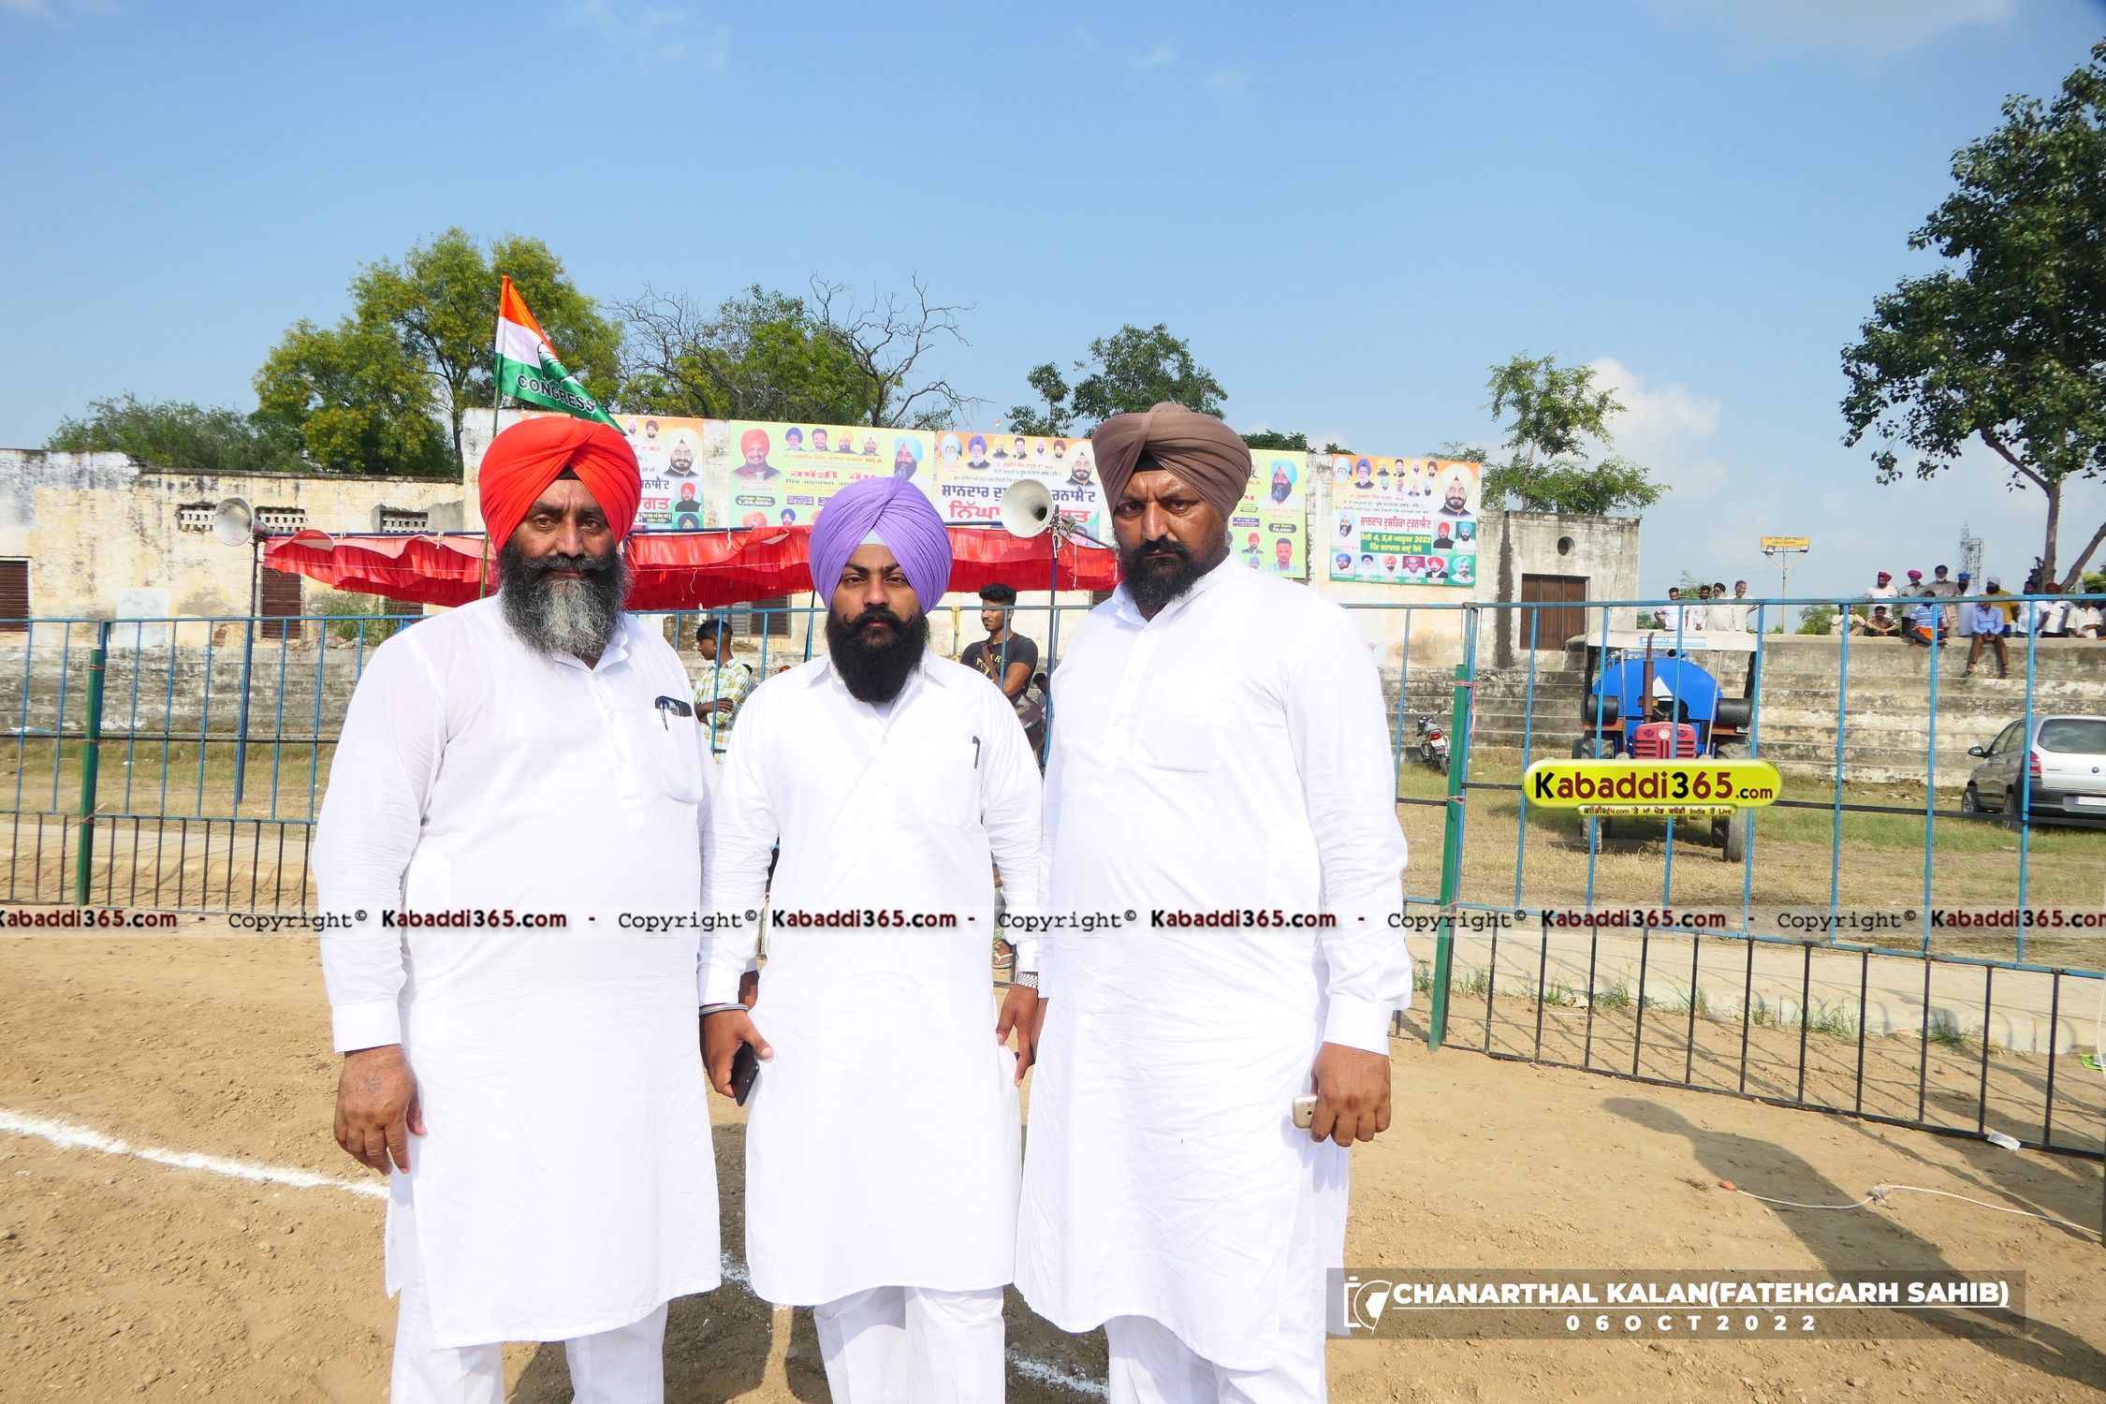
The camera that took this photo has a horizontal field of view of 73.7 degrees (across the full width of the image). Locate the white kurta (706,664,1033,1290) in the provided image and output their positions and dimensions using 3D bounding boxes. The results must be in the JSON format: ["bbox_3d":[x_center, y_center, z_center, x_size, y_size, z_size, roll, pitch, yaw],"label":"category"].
[{"bbox_3d":[-0.278,0.399,2.190,0.518,0.953,0.330,1,1,-7],"label":"white kurta"}]

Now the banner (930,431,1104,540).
[{"bbox_3d":[-0.655,-3.914,27.423,3.247,2.545,0.040,0,2,-14],"label":"banner"}]

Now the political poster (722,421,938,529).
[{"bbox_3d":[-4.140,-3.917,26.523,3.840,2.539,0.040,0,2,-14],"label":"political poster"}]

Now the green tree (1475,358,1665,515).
[{"bbox_3d":[12.287,-3.516,33.601,4.510,9.620,4.290,1,1,20],"label":"green tree"}]

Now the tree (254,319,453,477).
[{"bbox_3d":[-17.757,-4.556,35.656,5.117,10.207,5.300,1,2,0],"label":"tree"}]

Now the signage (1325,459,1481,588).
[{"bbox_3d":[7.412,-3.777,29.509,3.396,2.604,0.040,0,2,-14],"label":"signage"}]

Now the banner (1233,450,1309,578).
[{"bbox_3d":[3.180,-3.682,27.000,3.600,2.450,0.050,1,1,-13],"label":"banner"}]

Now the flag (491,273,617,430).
[{"bbox_3d":[-2.469,-1.736,7.000,0.640,0.760,0.200,1,2,-6],"label":"flag"}]

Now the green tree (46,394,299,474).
[{"bbox_3d":[-26.339,-4.365,42.102,8.170,9.690,7.760,0,1,-32],"label":"green tree"}]

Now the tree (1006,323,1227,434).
[{"bbox_3d":[1.578,-4.467,37.116,5.810,11.020,5.520,1,1,2],"label":"tree"}]

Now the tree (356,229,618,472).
[{"bbox_3d":[-14.214,-5.477,35.132,6.520,12.610,6.200,0,1,-22],"label":"tree"}]

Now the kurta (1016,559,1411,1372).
[{"bbox_3d":[0.228,0.346,2.120,0.612,1.128,0.420,2,1,32],"label":"kurta"}]

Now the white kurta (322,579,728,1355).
[{"bbox_3d":[-0.766,0.350,2.060,0.590,1.005,0.420,0,2,-34],"label":"white kurta"}]

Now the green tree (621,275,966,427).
[{"bbox_3d":[-6.874,-5.289,37.181,9.453,11.901,8.000,1,2,0],"label":"green tree"}]

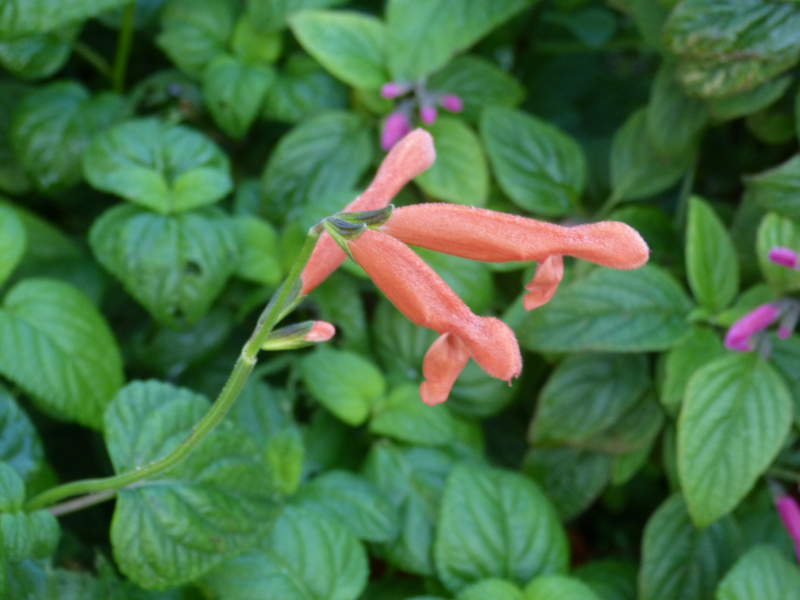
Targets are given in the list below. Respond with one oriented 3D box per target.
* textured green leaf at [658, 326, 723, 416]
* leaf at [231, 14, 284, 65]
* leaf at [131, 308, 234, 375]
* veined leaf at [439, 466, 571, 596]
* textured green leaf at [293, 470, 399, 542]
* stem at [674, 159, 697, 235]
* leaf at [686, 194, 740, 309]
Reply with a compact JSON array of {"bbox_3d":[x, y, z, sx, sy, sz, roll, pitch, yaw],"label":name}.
[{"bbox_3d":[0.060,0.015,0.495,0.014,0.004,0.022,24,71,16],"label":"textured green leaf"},{"bbox_3d":[-0.031,-0.057,0.521,0.011,0.003,0.013,8,60,5],"label":"leaf"},{"bbox_3d":[-0.058,0.010,0.630,0.029,0.007,0.022,-29,60,-31],"label":"leaf"},{"bbox_3d":[0.024,0.054,0.565,0.032,0.008,0.034,-8,60,-4],"label":"veined leaf"},{"bbox_3d":[-0.014,0.050,0.580,0.028,0.006,0.021,25,54,12],"label":"textured green leaf"},{"bbox_3d":[0.064,-0.023,0.532,0.002,0.018,0.002,11,12,2],"label":"stem"},{"bbox_3d":[0.076,-0.011,0.580,0.013,0.005,0.030,-13,69,11],"label":"leaf"}]

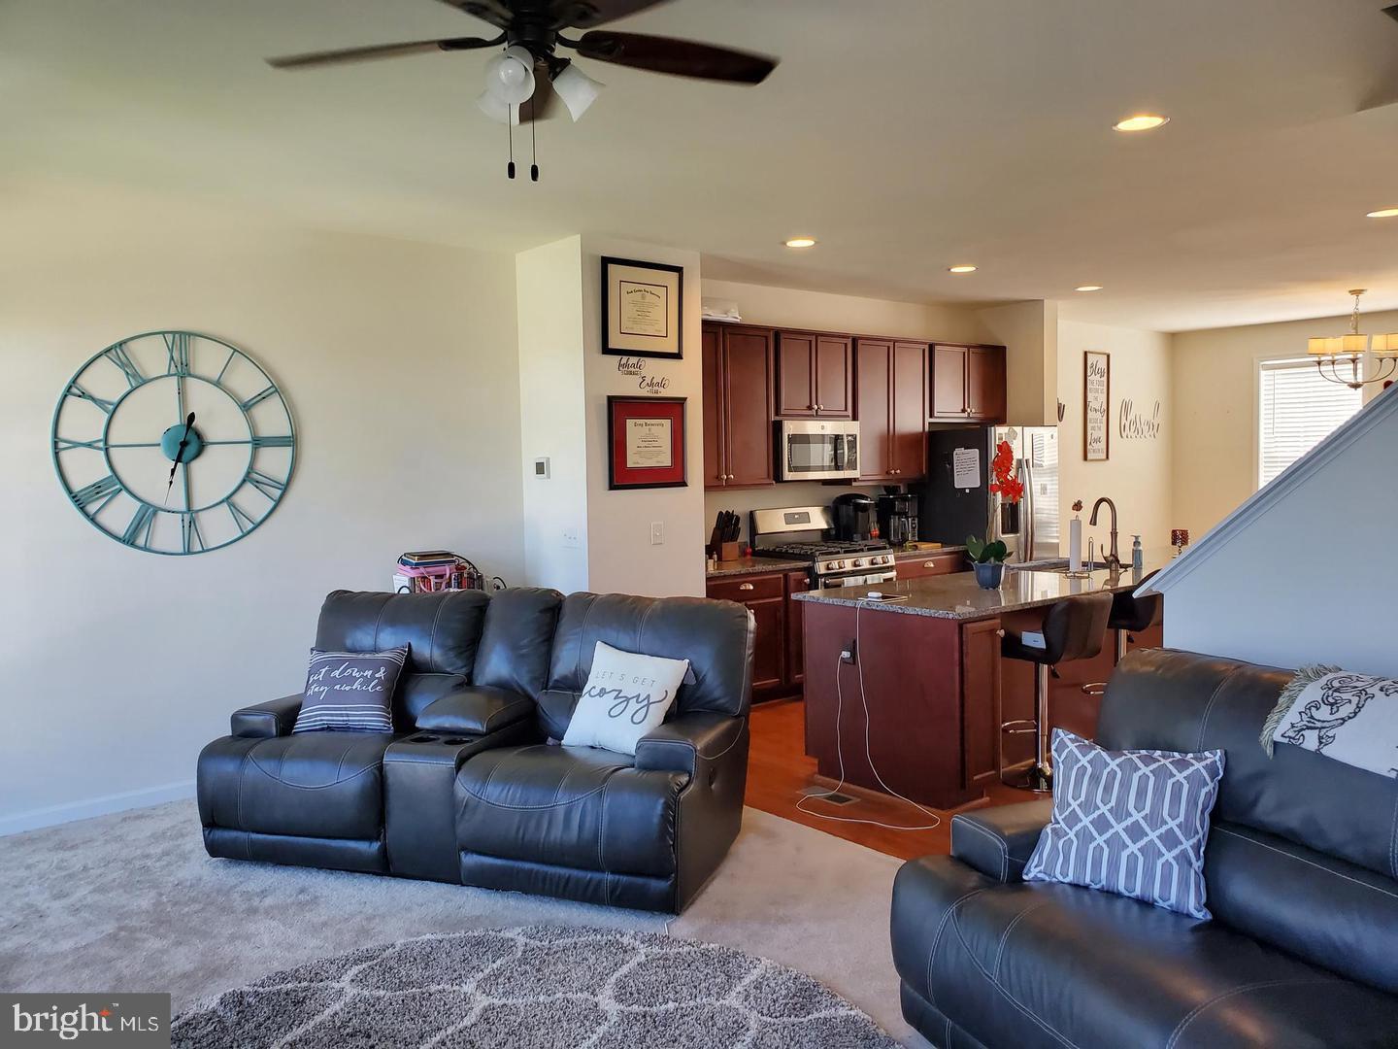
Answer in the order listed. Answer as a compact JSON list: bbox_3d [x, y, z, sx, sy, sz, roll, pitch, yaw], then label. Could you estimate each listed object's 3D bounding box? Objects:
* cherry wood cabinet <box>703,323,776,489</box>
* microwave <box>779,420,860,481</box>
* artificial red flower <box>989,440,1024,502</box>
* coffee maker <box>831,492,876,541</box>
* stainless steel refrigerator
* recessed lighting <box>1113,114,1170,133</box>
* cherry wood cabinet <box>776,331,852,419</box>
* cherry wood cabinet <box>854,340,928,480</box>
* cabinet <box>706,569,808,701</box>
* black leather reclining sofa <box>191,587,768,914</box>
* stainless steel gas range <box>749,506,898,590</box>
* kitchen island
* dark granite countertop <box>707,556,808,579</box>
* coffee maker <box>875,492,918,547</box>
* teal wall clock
[{"bbox_3d":[0.069,-0.745,6.792,0.870,1.050,0.328,-4,5,-40],"label":"cherry wood cabinet"},{"bbox_3d":[0.725,-0.514,7.301,0.756,0.413,0.400,-4,5,-40],"label":"microwave"},{"bbox_3d":[1.482,-0.259,5.080,0.165,0.300,0.150,0,4,16],"label":"artificial red flower"},{"bbox_3d":[1.140,-0.013,7.709,0.250,0.370,0.320,-2,4,-15],"label":"coffee maker"},{"bbox_3d":[2.299,0.116,8.323,0.850,1.768,0.820,-4,5,-40],"label":"stainless steel refrigerator"},{"bbox_3d":[1.589,-1.444,3.771,0.190,0.030,0.190,-1,4,0],"label":"recessed lighting"},{"bbox_3d":[0.698,-1.021,7.308,0.770,0.590,0.328,-4,5,-40],"label":"cherry wood cabinet"},{"bbox_3d":[1.318,-0.836,7.865,0.855,1.040,0.330,-4,5,-40],"label":"cherry wood cabinet"},{"bbox_3d":[0.185,0.705,6.761,0.875,0.876,0.630,-4,5,-40],"label":"cabinet"},{"bbox_3d":[-0.867,0.824,4.337,2.020,1.010,0.950,0,4,19],"label":"black leather reclining sofa"},{"bbox_3d":[0.854,0.502,7.230,0.760,1.195,0.720,-4,5,-40],"label":"stainless steel gas range"},{"bbox_3d":[2.111,0.723,5.921,3.444,0.914,0.992,-4,5,-40],"label":"kitchen island"},{"bbox_3d":[0.150,0.267,6.737,0.970,0.036,0.648,-4,5,-40],"label":"dark granite countertop"},{"bbox_3d":[1.455,-0.025,7.815,0.230,0.370,0.240,-2,4,-15],"label":"coffee maker"},{"bbox_3d":[-2.412,-0.375,4.903,1.057,1.048,0.040,-4,5,-40],"label":"teal wall clock"}]

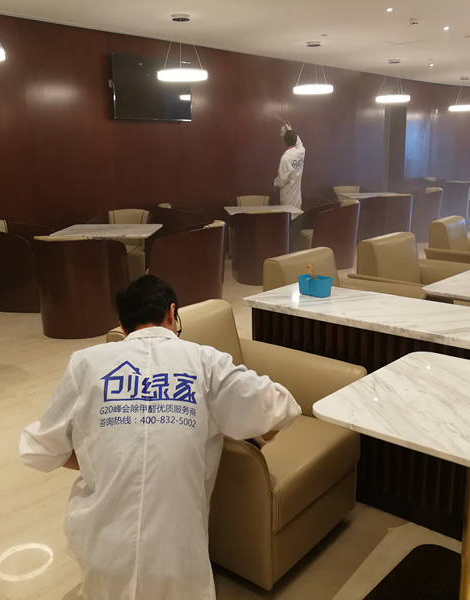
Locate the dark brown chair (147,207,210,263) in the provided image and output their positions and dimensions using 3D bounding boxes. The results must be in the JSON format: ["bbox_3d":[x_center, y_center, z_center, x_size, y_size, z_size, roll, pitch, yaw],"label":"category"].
[{"bbox_3d":[-0.609,-0.708,7.455,0.670,0.800,0.670,1,13,8],"label":"dark brown chair"}]

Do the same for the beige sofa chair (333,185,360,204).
[{"bbox_3d":[2.139,-1.738,11.936,0.620,0.800,0.670,-1,13,2],"label":"beige sofa chair"}]

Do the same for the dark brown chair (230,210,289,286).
[{"bbox_3d":[0.273,-0.631,7.296,0.620,0.800,0.670,-3,13,-7],"label":"dark brown chair"}]

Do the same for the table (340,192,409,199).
[{"bbox_3d":[2.490,-1.499,11.261,1.030,0.732,1.030,-1,13,-2],"label":"table"}]

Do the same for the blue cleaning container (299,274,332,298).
[{"bbox_3d":[0.387,-0.069,2.962,0.160,0.094,0.100,11,17,41],"label":"blue cleaning container"}]

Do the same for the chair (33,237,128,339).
[{"bbox_3d":[-1.262,-0.156,5.159,0.670,0.800,0.670,1,13,8],"label":"chair"}]

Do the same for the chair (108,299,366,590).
[{"bbox_3d":[0.008,0.477,2.448,0.780,0.785,0.610,10,17,38],"label":"chair"}]

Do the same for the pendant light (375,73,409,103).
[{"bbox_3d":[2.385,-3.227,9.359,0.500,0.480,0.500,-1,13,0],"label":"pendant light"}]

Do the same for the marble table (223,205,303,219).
[{"bbox_3d":[0.392,-0.876,8.730,1.000,0.732,1.000,-2,13,-3],"label":"marble table"}]

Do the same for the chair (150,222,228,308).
[{"bbox_3d":[-0.434,-0.314,5.782,0.670,0.800,0.670,0,13,2],"label":"chair"}]

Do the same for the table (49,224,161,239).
[{"bbox_3d":[-1.256,-0.357,6.398,0.970,0.730,0.970,0,13,4],"label":"table"}]

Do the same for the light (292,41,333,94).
[{"bbox_3d":[1.160,-3.405,9.200,0.580,0.700,0.580,-1,13,0],"label":"light"}]

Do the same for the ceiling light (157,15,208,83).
[{"bbox_3d":[-0.628,-2.931,7.302,0.580,0.700,0.580,-1,13,0],"label":"ceiling light"}]

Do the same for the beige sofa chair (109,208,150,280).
[{"bbox_3d":[-1.252,-0.658,7.547,0.620,0.800,0.670,-1,13,2],"label":"beige sofa chair"}]

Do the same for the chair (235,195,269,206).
[{"bbox_3d":[0.312,-1.201,9.763,0.620,0.800,0.670,-3,13,-7],"label":"chair"}]

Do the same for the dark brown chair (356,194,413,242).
[{"bbox_3d":[2.186,-1.126,9.071,0.670,0.800,0.670,-5,14,-18],"label":"dark brown chair"}]

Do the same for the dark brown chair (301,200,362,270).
[{"bbox_3d":[1.199,-0.839,8.118,0.650,0.800,0.620,-4,13,-10],"label":"dark brown chair"}]

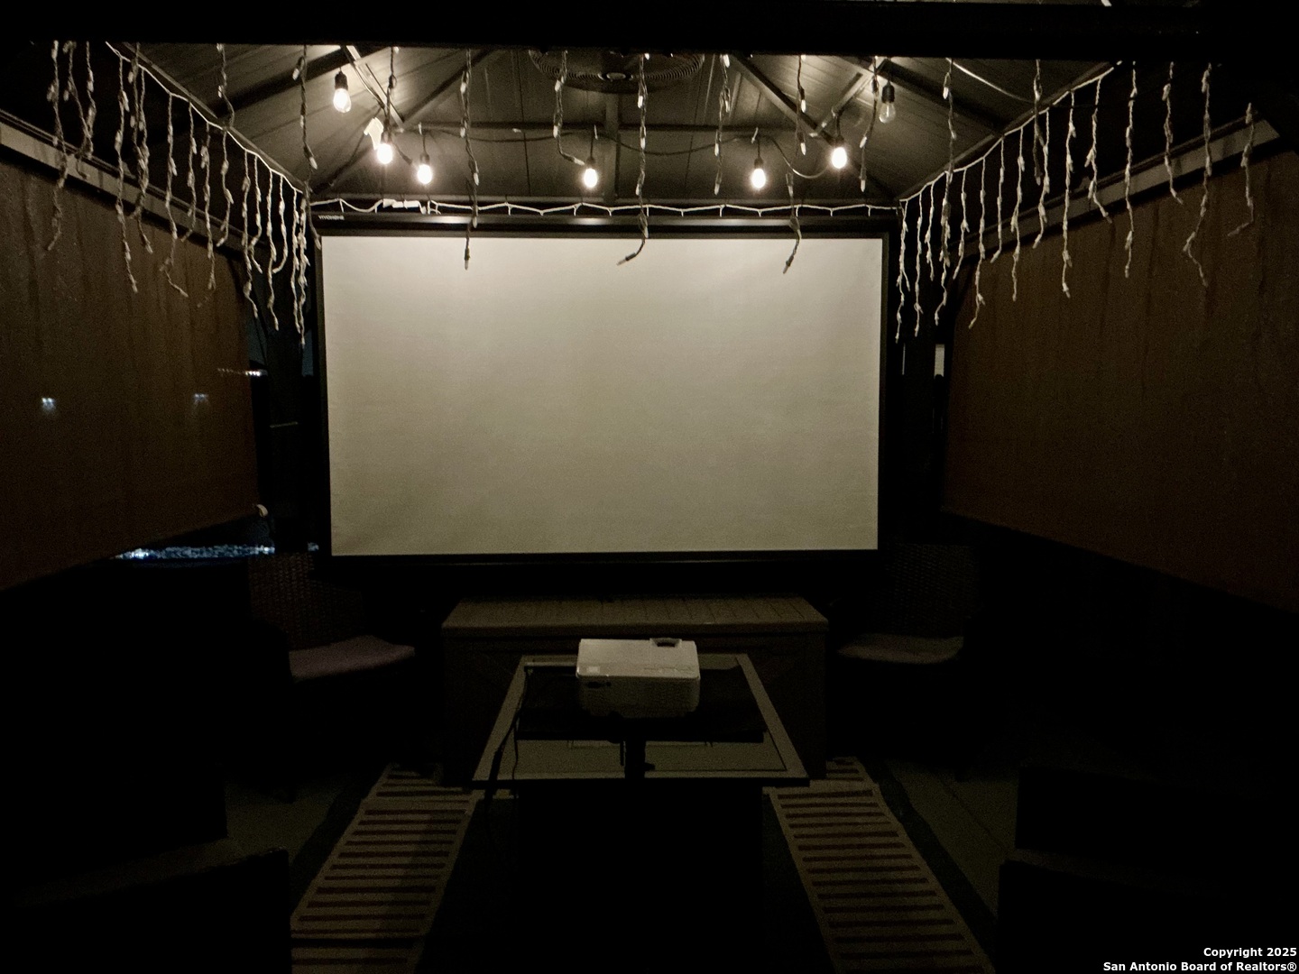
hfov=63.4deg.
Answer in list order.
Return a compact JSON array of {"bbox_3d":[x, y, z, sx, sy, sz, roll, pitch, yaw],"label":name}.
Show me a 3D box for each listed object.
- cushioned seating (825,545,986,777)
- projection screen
[{"bbox_3d":[1.038,0.659,4.183,0.600,0.800,0.580,2,5,28],"label":"cushioned seating"},{"bbox_3d":[-0.168,-0.358,4.200,2.220,1.260,0.040,0,5,-2],"label":"projection screen"}]

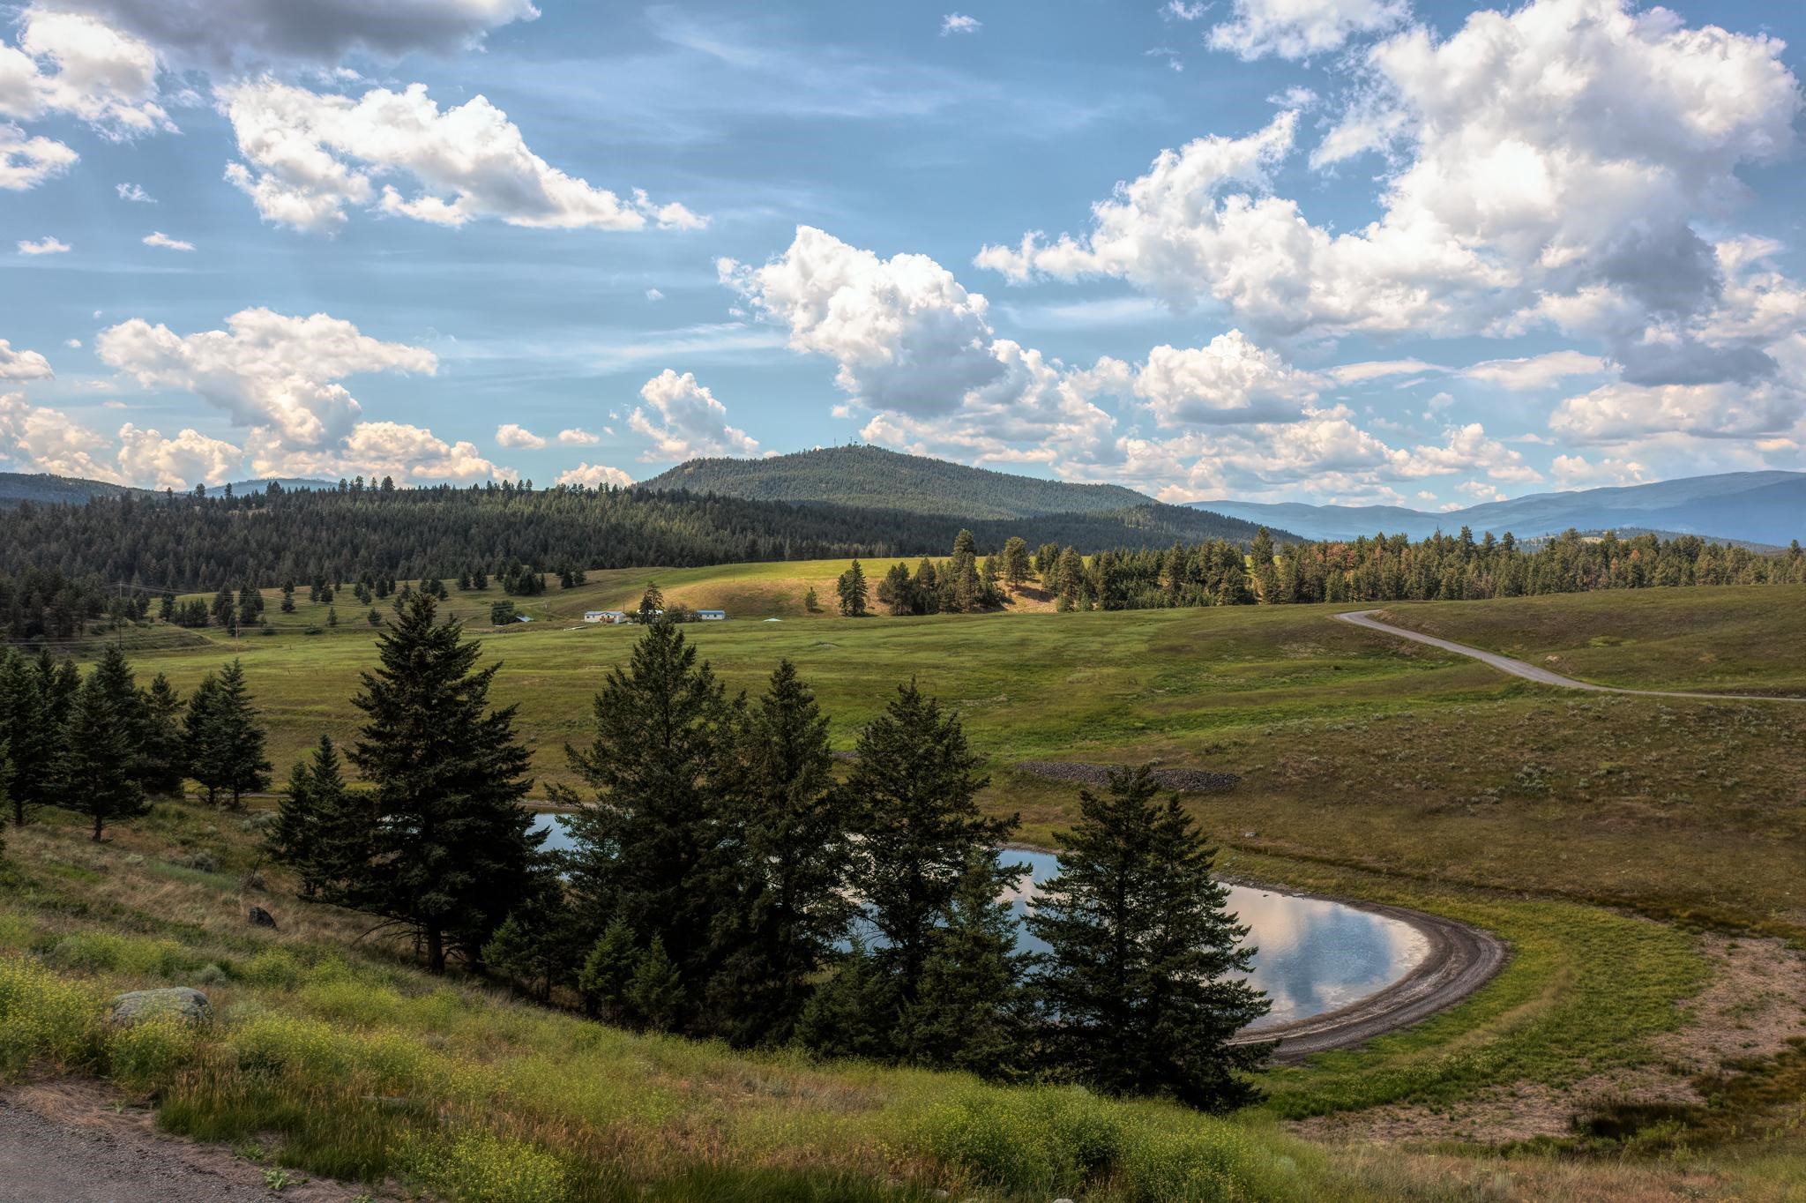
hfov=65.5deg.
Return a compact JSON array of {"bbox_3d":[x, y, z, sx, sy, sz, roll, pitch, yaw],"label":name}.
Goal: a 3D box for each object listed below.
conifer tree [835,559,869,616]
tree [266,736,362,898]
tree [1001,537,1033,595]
[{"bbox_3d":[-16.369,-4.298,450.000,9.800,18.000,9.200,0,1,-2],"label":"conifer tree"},{"bbox_3d":[-16.781,6.113,40.000,2.700,4.600,2.600,-1,1,-23],"label":"tree"},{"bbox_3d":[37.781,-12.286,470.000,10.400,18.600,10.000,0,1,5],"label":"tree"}]

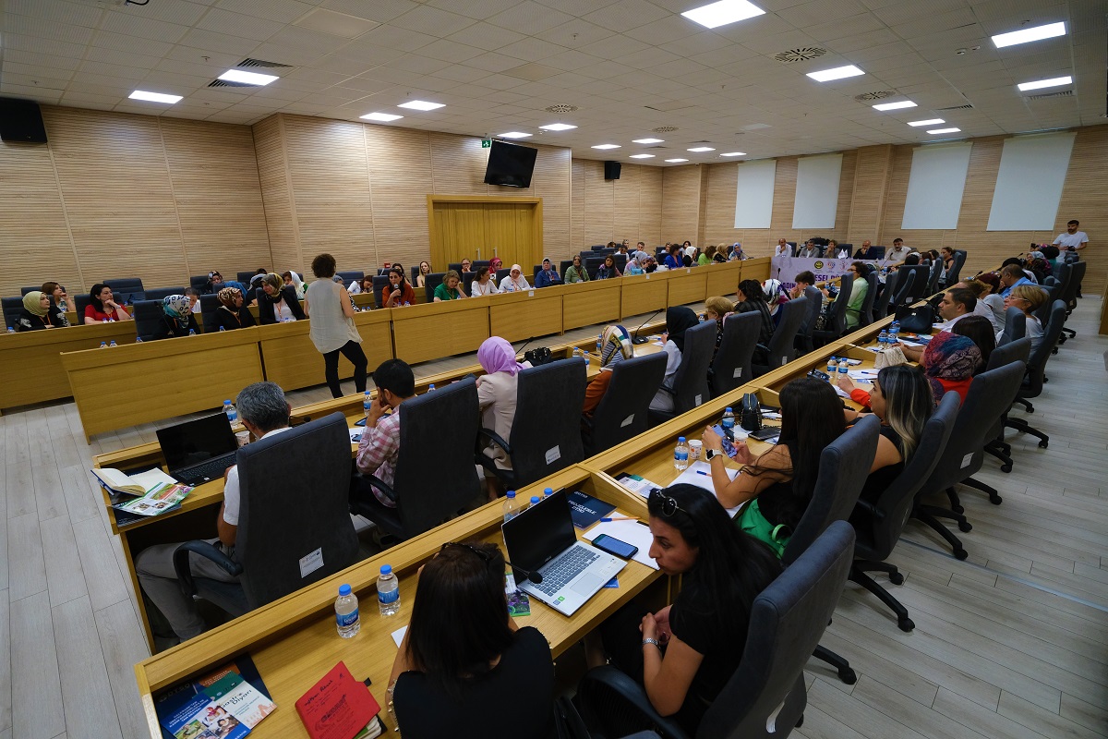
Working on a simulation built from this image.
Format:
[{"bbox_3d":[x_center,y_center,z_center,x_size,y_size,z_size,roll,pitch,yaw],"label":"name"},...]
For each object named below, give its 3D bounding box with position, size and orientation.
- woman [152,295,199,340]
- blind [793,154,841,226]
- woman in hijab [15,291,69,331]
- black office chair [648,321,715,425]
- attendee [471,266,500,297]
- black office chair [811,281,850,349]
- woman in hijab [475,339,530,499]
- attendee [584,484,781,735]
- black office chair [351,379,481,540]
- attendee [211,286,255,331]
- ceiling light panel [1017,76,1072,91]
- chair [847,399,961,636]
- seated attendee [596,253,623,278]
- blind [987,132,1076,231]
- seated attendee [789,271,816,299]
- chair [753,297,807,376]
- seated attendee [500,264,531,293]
[{"bbox_3d":[-4.068,-0.225,5.845,0.780,1.220,0.530,10,19,33],"label":"woman"},{"bbox_3d":[7.740,-5.219,15.453,0.060,2.030,1.190,-16,21,-42],"label":"blind"},{"bbox_3d":[-5.806,-0.284,6.148,0.800,1.231,0.550,9,18,31],"label":"woman in hijab"},{"bbox_3d":[0.947,0.122,4.440,0.680,1.090,0.620,11,20,37],"label":"black office chair"},{"bbox_3d":[-1.000,-0.992,8.143,0.780,1.144,0.520,11,20,37],"label":"attendee"},{"bbox_3d":[3.682,-0.771,7.285,0.620,1.150,0.680,-15,21,-40],"label":"black office chair"},{"bbox_3d":[-0.322,0.380,3.457,0.780,1.240,0.520,12,20,39],"label":"woman in hijab"},{"bbox_3d":[0.313,0.885,1.689,0.800,1.200,0.520,7,17,26],"label":"attendee"},{"bbox_3d":[-0.754,0.606,2.890,0.670,1.120,0.640,11,19,36],"label":"black office chair"},{"bbox_3d":[-3.446,-0.311,5.802,0.780,1.160,0.520,9,18,32],"label":"attendee"},{"bbox_3d":[6.979,-4.058,7.430,0.570,0.050,0.570,14,21,43],"label":"ceiling light panel"},{"bbox_3d":[1.543,0.647,2.634,0.670,1.120,0.640,14,21,42],"label":"chair"},{"bbox_3d":[1.177,-1.706,10.786,0.550,1.260,0.800,-11,18,-31],"label":"seated attendee"},{"bbox_3d":[10.892,-4.236,11.992,1.208,2.044,0.070,14,21,43],"label":"blind"},{"bbox_3d":[2.922,-0.606,6.438,0.520,1.200,0.780,-12,19,-35],"label":"seated attendee"},{"bbox_3d":[2.244,-0.241,5.625,0.620,1.090,0.680,-16,21,-42],"label":"chair"},{"bbox_3d":[-0.641,-1.219,9.233,0.530,1.230,0.760,-9,17,-26],"label":"seated attendee"}]

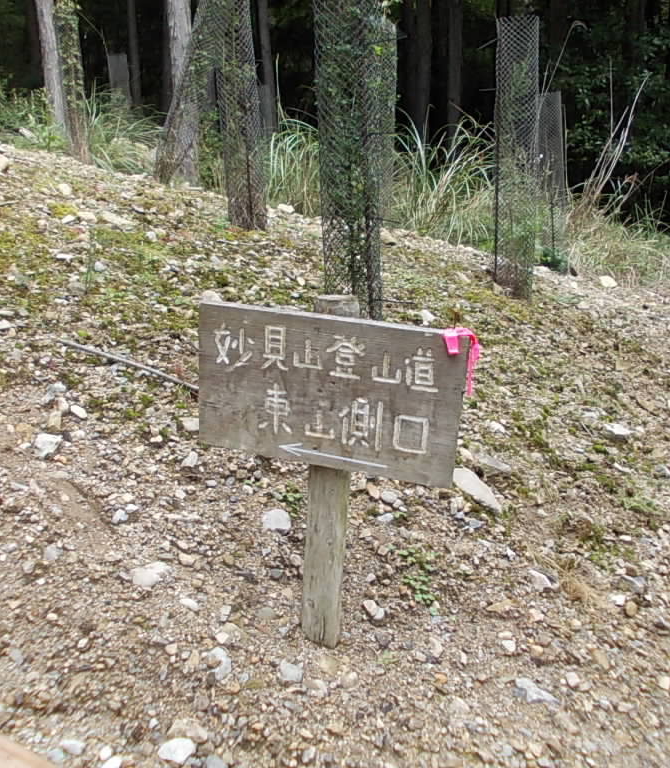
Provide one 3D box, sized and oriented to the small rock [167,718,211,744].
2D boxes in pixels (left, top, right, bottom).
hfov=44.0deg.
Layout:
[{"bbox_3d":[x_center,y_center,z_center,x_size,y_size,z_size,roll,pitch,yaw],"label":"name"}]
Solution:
[{"bbox_3d":[-0.302,0.722,1.720,0.085,0.038,0.055,-1,13,0],"label":"small rock"}]

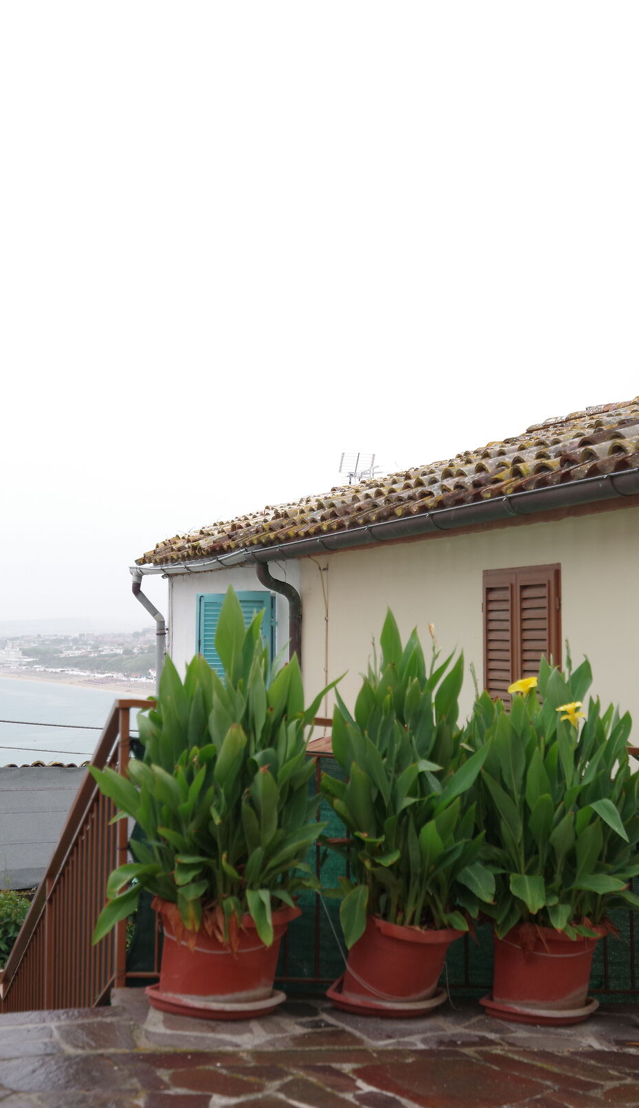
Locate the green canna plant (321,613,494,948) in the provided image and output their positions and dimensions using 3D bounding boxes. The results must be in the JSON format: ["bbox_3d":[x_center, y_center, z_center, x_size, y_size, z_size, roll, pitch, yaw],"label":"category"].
[{"bbox_3d":[0.312,0.792,4.900,0.599,1.165,0.600,0,-3,0],"label":"green canna plant"}]

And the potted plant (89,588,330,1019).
[{"bbox_3d":[-0.371,0.816,4.681,0.800,1.398,0.750,1,-3,-17],"label":"potted plant"}]

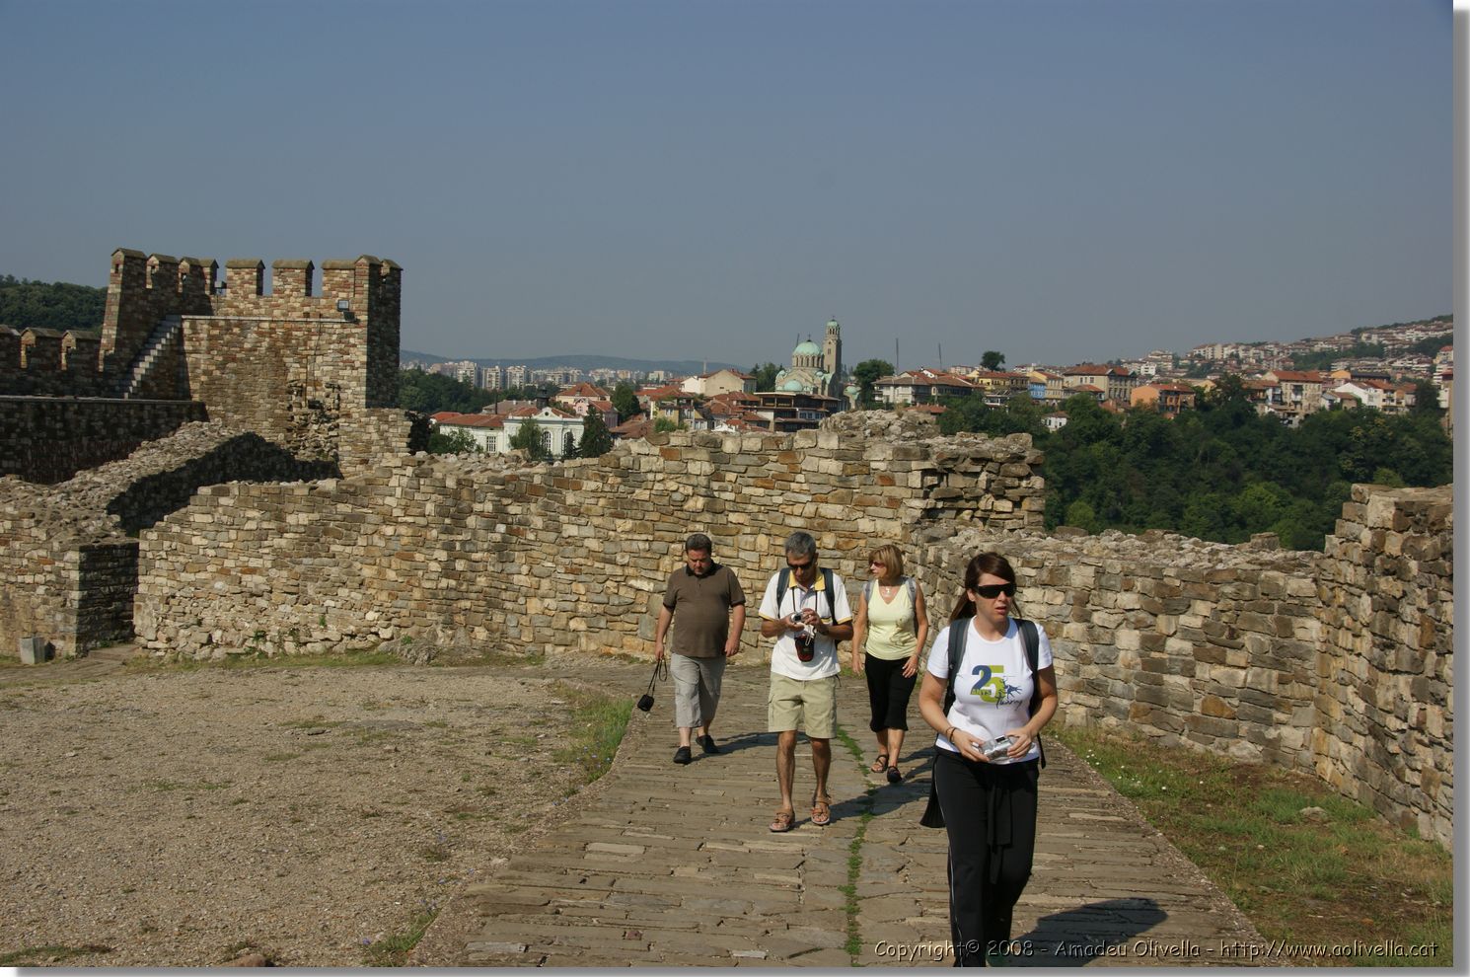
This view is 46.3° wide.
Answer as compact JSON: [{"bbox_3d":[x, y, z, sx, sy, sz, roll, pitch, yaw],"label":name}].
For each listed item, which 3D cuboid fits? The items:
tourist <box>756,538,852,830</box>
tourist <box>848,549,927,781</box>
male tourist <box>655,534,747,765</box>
[{"bbox_3d":[0.419,1.114,10.070,0.560,1.717,0.580,1,2,4],"label":"tourist"},{"bbox_3d":[1.069,1.189,11.822,0.530,1.603,0.550,1,2,9],"label":"tourist"},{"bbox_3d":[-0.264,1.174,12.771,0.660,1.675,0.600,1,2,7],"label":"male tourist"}]

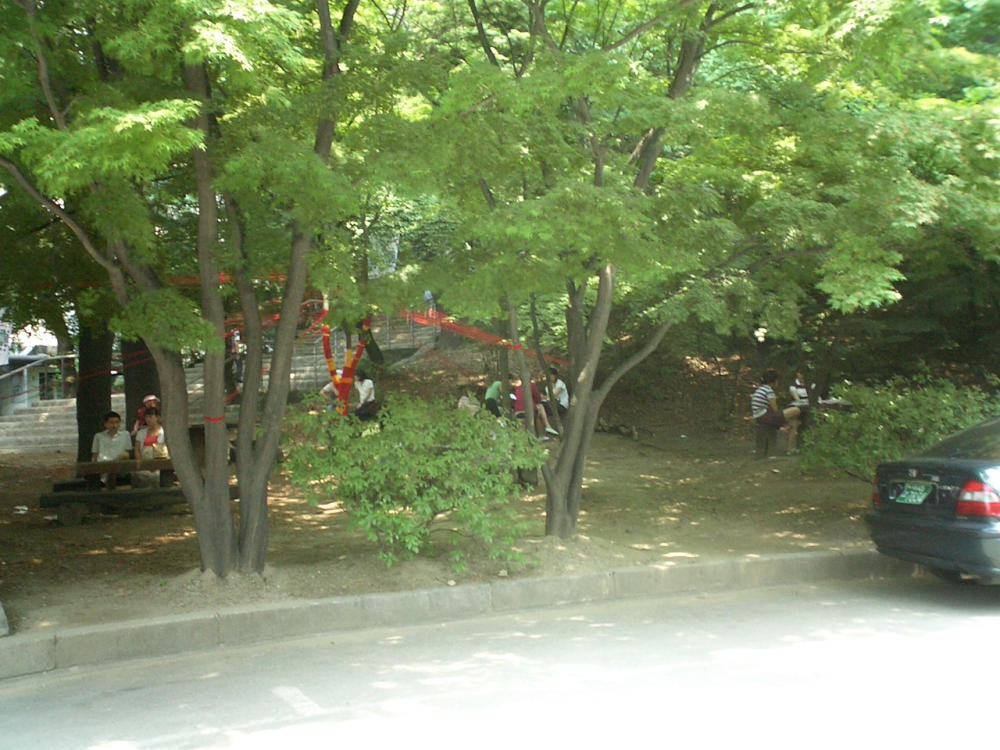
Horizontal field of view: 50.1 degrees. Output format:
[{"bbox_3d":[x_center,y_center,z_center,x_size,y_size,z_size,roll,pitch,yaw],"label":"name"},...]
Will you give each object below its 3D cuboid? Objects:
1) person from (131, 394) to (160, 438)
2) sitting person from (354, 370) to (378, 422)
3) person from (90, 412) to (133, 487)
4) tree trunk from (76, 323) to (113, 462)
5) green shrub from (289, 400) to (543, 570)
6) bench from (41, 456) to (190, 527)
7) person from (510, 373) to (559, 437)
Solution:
[{"bbox_3d":[-4.650,0.960,14.200,0.480,1.420,0.360,-1,-1,-9],"label":"person"},{"bbox_3d":[-2.280,0.475,18.000,0.680,1.150,0.500,-1,-1,-30],"label":"sitting person"},{"bbox_3d":[-4.500,1.040,12.400,0.520,1.220,0.750,-1,-1,-13],"label":"person"},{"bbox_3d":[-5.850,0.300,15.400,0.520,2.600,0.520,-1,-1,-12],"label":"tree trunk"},{"bbox_3d":[-0.760,0.900,9.200,2.150,1.430,1.750,-1,-1,0],"label":"green shrub"},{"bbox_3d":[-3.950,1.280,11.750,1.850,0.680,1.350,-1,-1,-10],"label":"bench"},{"bbox_3d":[0.600,0.540,18.700,0.820,1.190,0.520,-1,-1,18],"label":"person"}]

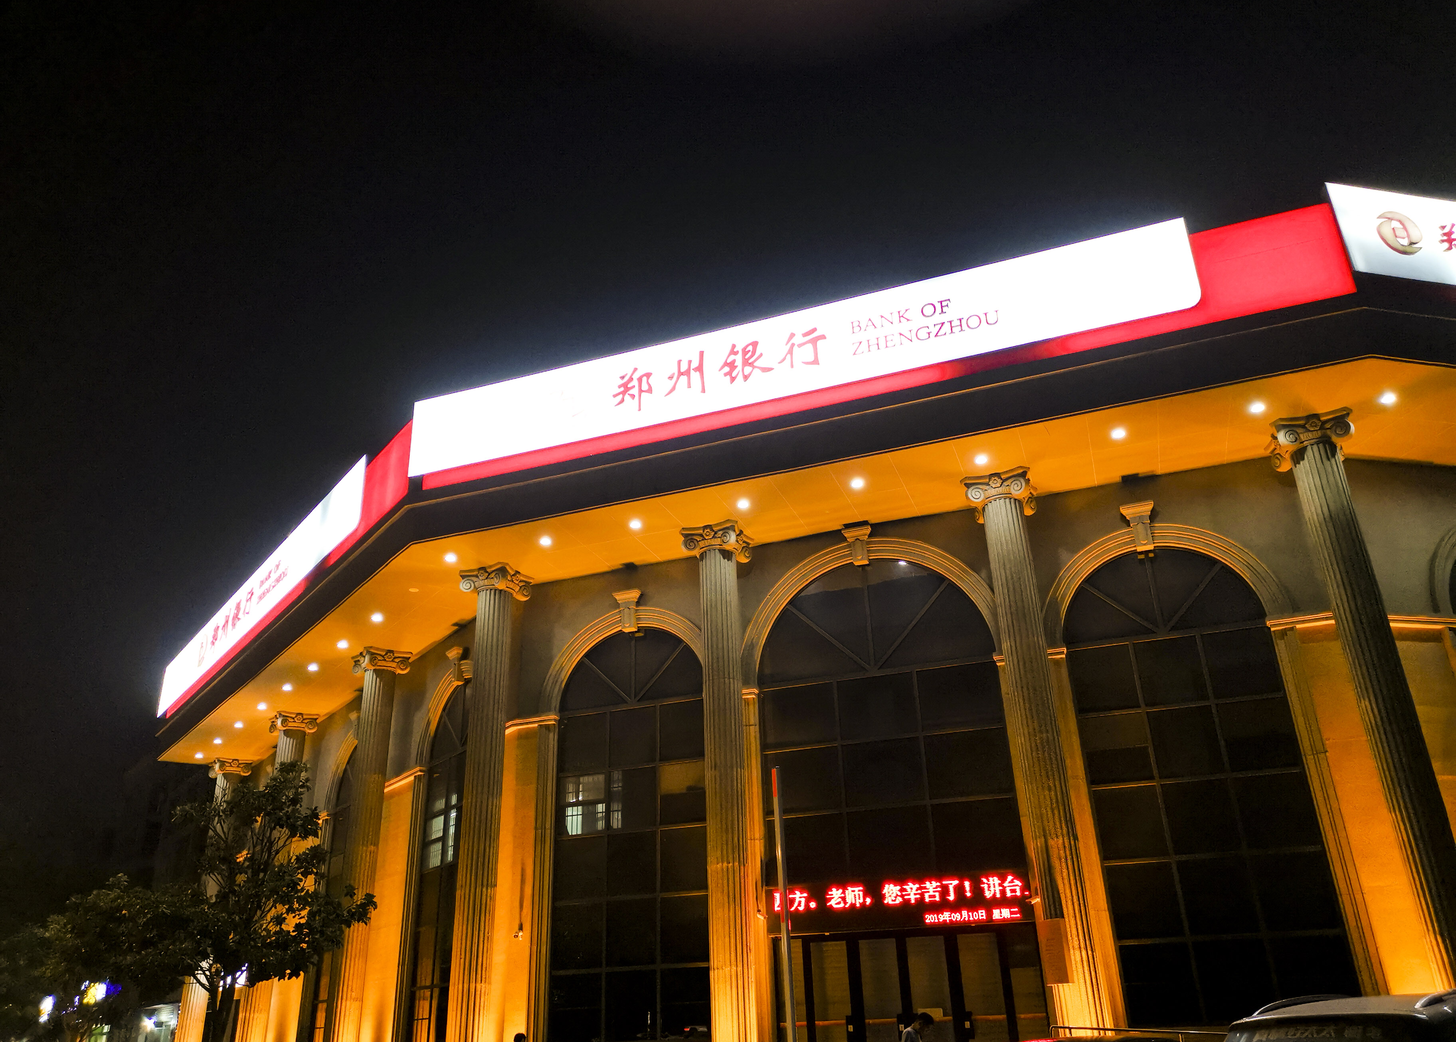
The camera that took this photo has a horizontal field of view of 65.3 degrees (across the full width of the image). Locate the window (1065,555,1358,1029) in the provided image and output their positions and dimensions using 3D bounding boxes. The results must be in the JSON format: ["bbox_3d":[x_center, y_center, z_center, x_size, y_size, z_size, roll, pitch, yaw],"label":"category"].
[{"bbox_3d":[7.990,4.197,19.668,3.562,8.120,0.212,-10,-27,17],"label":"window"}]

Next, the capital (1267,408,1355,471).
[{"bbox_3d":[10.303,-1.380,20.042,1.325,0.541,1.325,-10,-27,17],"label":"capital"}]

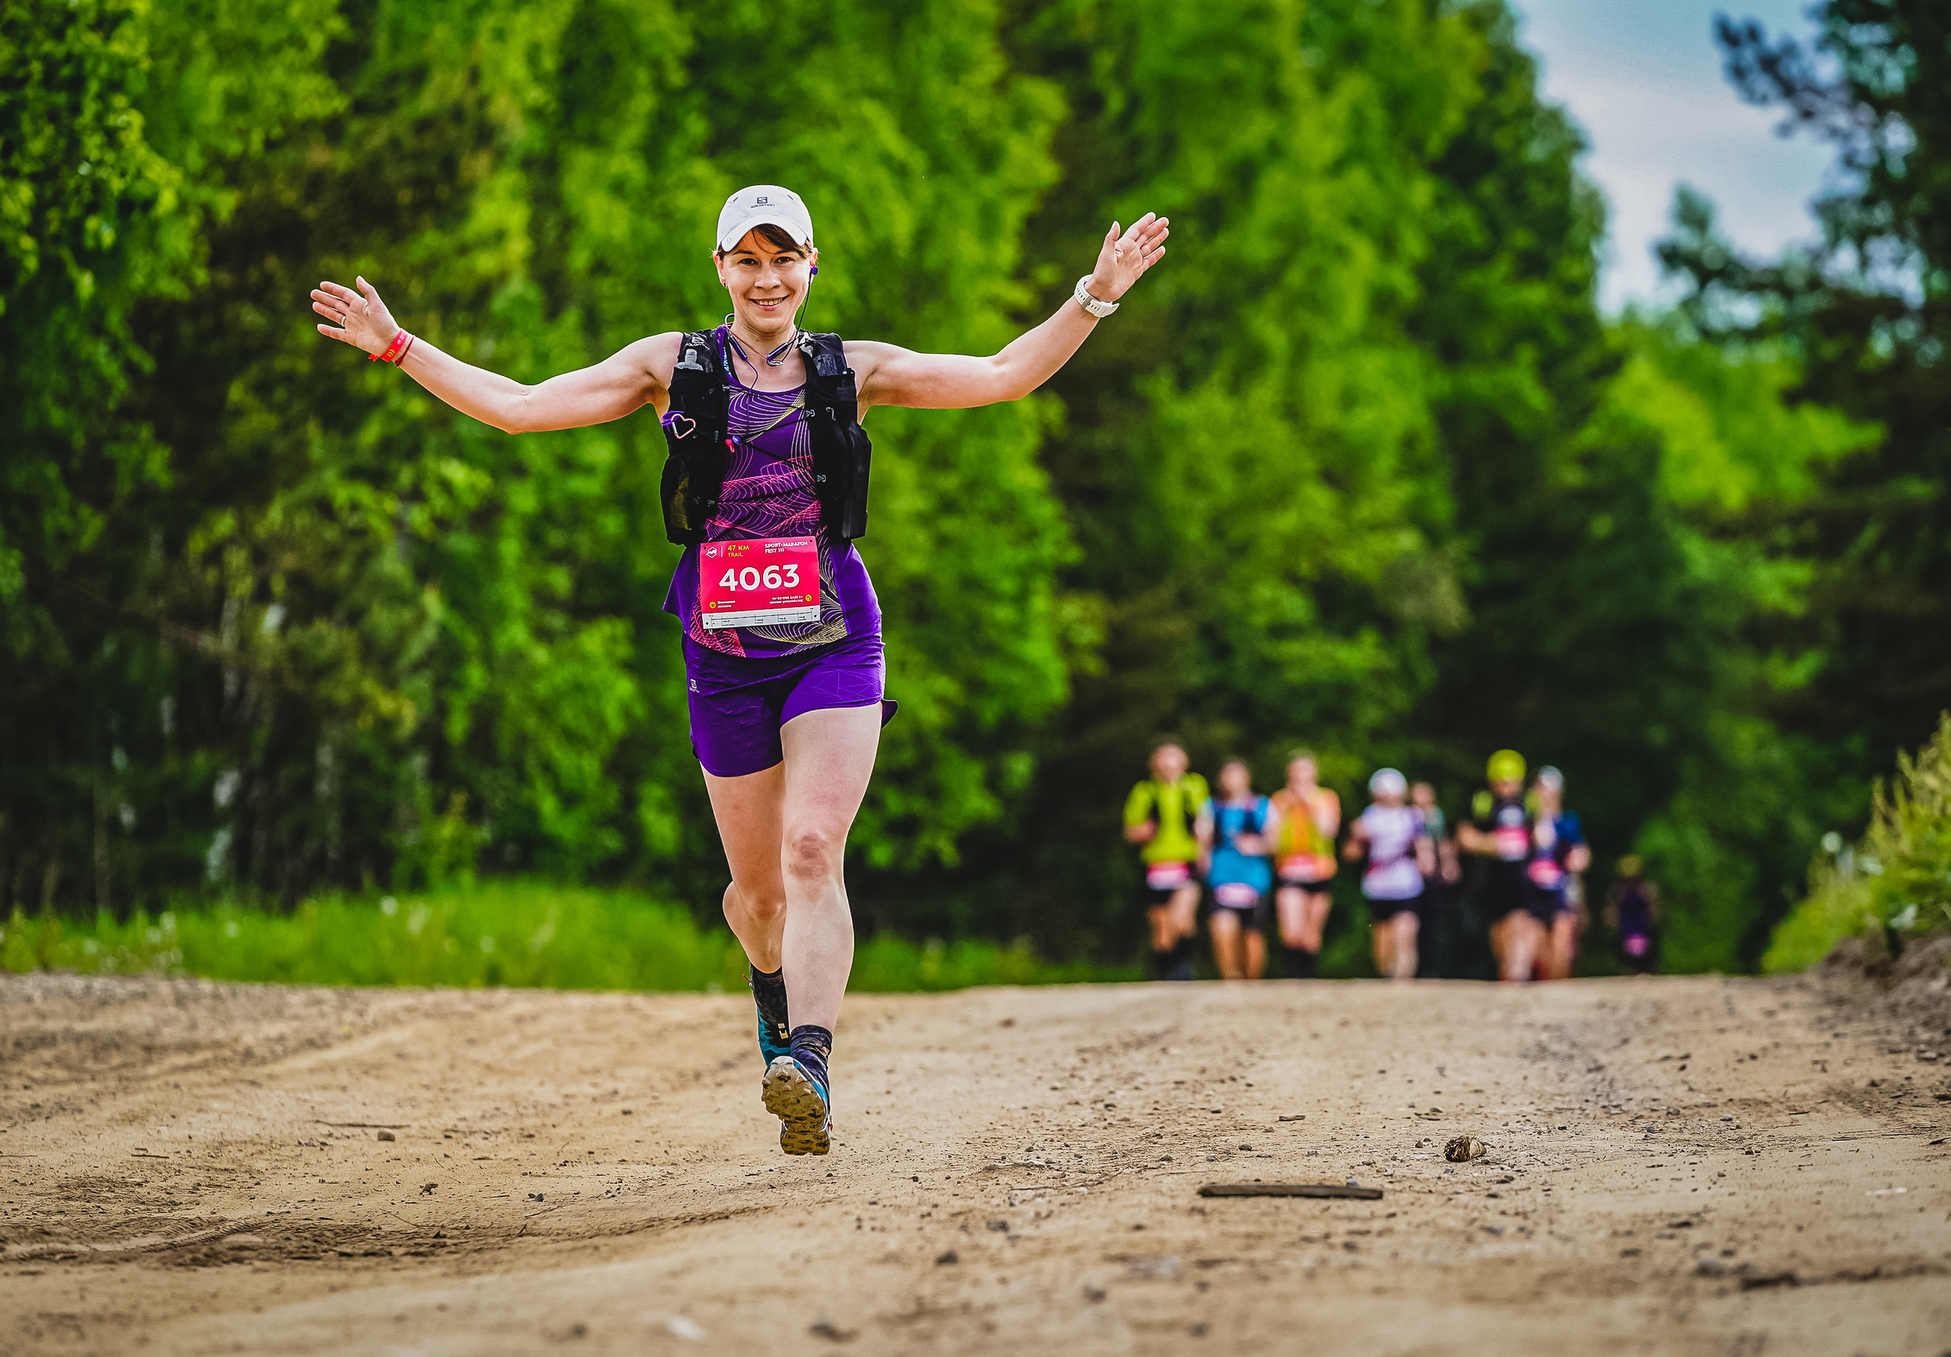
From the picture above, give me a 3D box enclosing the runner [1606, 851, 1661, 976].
[{"bbox_3d":[5.800,2.420,92.500,0.520,1.710,0.550,0,-1,2],"label":"runner"}]

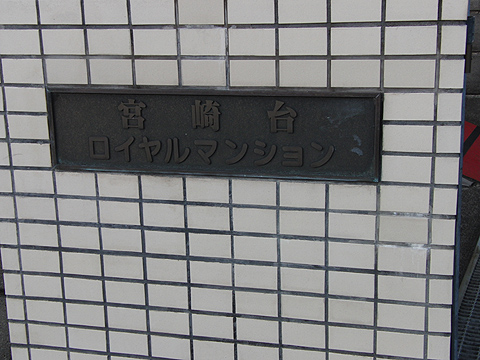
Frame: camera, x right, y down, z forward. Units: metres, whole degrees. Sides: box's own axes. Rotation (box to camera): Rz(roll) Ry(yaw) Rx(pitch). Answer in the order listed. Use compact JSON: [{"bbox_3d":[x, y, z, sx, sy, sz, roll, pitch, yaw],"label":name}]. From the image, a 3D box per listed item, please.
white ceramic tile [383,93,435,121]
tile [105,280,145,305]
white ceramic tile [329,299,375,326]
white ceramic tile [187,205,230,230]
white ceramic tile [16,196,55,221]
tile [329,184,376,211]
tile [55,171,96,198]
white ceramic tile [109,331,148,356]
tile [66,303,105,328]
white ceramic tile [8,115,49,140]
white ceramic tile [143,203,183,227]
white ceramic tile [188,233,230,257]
[{"bbox_3d":[0.365,-0.162,1.729,0.108,0.060,0.010,2,15,15],"label":"white ceramic tile"},{"bbox_3d":[-0.294,0.289,2.038,0.108,0.060,0.010,2,15,14],"label":"tile"},{"bbox_3d":[0.266,0.314,1.893,0.108,0.060,0.010,2,15,14],"label":"white ceramic tile"},{"bbox_3d":[-0.075,0.092,1.916,0.108,0.060,0.010,2,15,15],"label":"white ceramic tile"},{"bbox_3d":[-0.517,0.071,2.011,0.108,0.061,0.010,3,15,15],"label":"white ceramic tile"},{"bbox_3d":[0.258,0.038,1.811,0.108,0.060,0.010,2,15,15],"label":"tile"},{"bbox_3d":[-0.407,0.010,1.971,0.108,0.061,0.010,2,15,15],"label":"tile"},{"bbox_3d":[-0.291,0.426,2.073,0.108,0.060,0.010,2,15,14],"label":"white ceramic tile"},{"bbox_3d":[-0.404,0.351,2.071,0.108,0.060,0.010,3,15,15],"label":"tile"},{"bbox_3d":[-0.527,-0.132,1.973,0.108,0.060,0.010,3,15,15],"label":"white ceramic tile"},{"bbox_3d":[-0.185,0.085,1.931,0.108,0.061,0.010,2,15,15],"label":"white ceramic tile"},{"bbox_3d":[-0.075,0.165,1.987,0.108,0.060,0.010,2,15,14],"label":"white ceramic tile"}]

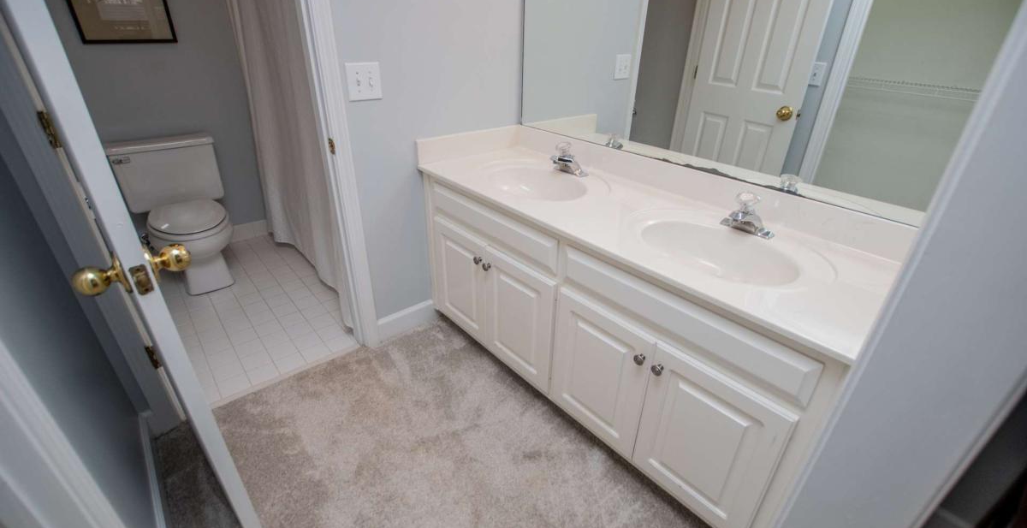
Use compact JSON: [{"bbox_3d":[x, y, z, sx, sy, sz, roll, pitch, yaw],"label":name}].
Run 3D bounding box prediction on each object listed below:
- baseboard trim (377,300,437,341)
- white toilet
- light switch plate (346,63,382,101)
[{"bbox_3d":[-0.502,0.266,2.043,0.315,0.115,0.015,-22,37,-37],"label":"baseboard trim"},{"bbox_3d":[-1.754,-0.254,2.299,0.500,0.712,0.690,-22,37,-37],"label":"white toilet"},{"bbox_3d":[-0.518,-0.636,1.489,0.121,0.124,0.008,-22,37,-37],"label":"light switch plate"}]

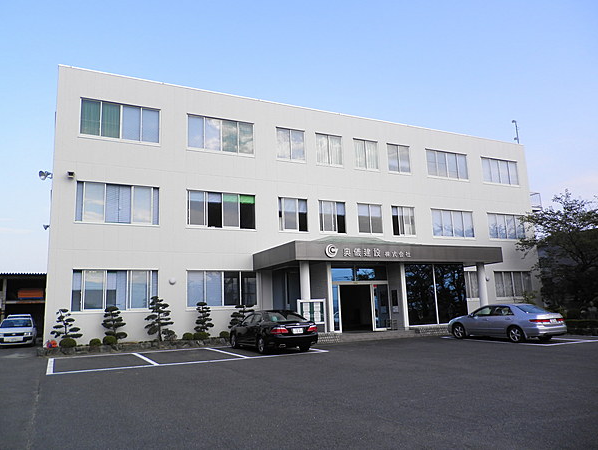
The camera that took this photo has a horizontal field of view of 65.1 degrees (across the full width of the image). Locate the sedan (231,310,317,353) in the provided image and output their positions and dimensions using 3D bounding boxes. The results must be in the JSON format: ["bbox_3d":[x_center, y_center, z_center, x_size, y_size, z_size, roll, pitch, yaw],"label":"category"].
[{"bbox_3d":[-1.103,3.942,17.583,1.800,1.470,4.870,3,-11,-26],"label":"sedan"}]

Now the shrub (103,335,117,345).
[{"bbox_3d":[-7.837,4.780,19.420,0.568,0.397,0.540,3,-11,-26],"label":"shrub"}]

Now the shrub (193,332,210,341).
[{"bbox_3d":[-4.416,4.982,21.054,0.674,0.373,0.641,3,-11,-26],"label":"shrub"}]

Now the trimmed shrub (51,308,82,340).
[{"bbox_3d":[-9.464,4.143,19.031,1.189,1.475,1.011,3,-11,-26],"label":"trimmed shrub"}]

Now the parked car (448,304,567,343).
[{"bbox_3d":[8.241,3.926,19.103,1.820,1.460,4.810,3,-11,-28],"label":"parked car"}]

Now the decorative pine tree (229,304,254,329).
[{"bbox_3d":[-2.687,4.584,22.260,1.323,1.631,1.190,3,-11,-26],"label":"decorative pine tree"}]

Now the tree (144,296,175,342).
[{"bbox_3d":[-6.165,4.139,20.646,1.291,1.949,1.098,3,-11,-26],"label":"tree"}]

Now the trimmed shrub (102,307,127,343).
[{"bbox_3d":[-7.818,4.220,19.821,1.035,1.557,0.932,3,-11,-26],"label":"trimmed shrub"}]

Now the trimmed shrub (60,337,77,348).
[{"bbox_3d":[-9.250,4.721,18.740,0.650,0.422,0.585,3,-11,-26],"label":"trimmed shrub"}]

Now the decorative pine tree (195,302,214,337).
[{"bbox_3d":[-4.364,4.399,21.476,0.891,1.710,0.847,3,-11,-26],"label":"decorative pine tree"}]

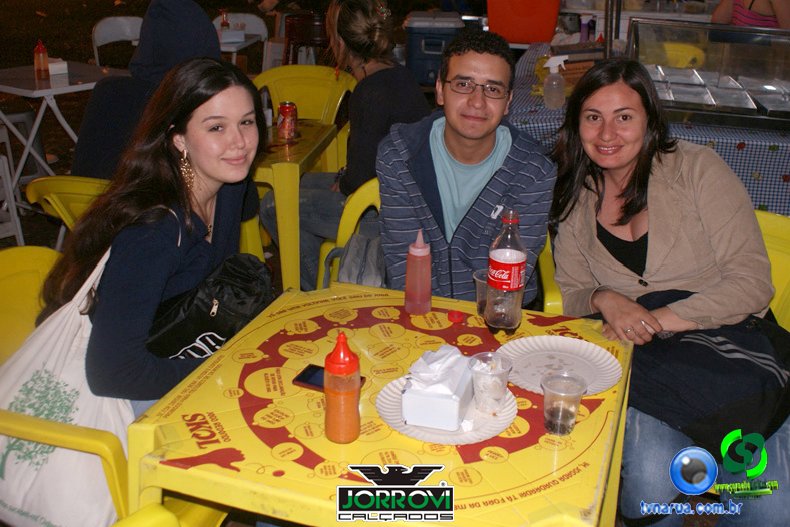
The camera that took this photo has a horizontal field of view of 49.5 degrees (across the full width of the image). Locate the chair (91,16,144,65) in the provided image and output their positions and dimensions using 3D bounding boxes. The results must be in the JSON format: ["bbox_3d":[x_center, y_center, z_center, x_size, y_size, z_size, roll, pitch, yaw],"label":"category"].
[{"bbox_3d":[-1.890,-1.285,5.980,0.450,0.800,0.480,-3,21,-7],"label":"chair"}]

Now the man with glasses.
[{"bbox_3d":[0.155,0.050,2.100,0.490,1.220,0.700,5,22,13],"label":"man with glasses"}]

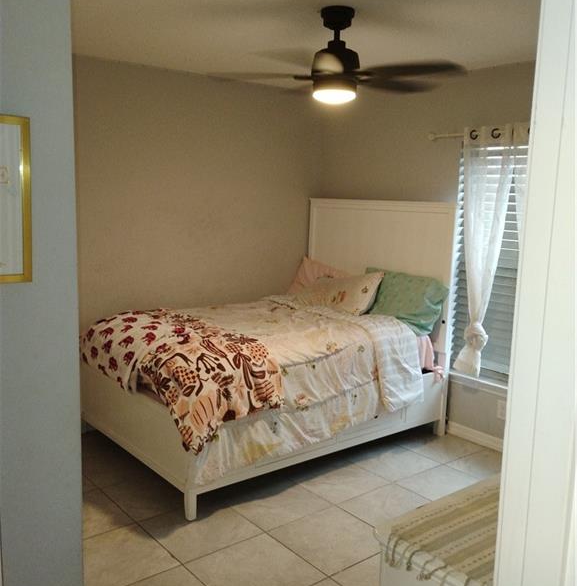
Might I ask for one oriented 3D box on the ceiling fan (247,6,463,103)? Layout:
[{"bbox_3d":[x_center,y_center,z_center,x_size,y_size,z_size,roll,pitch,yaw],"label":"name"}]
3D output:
[{"bbox_3d":[0.220,-1.089,2.860,1.220,0.400,1.220,-5,11,-38],"label":"ceiling fan"}]

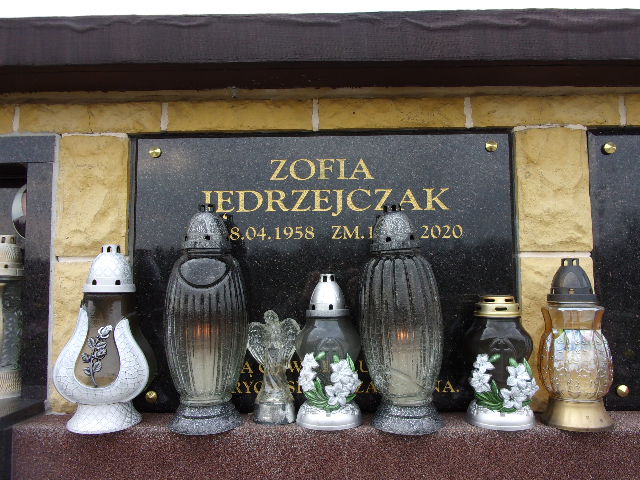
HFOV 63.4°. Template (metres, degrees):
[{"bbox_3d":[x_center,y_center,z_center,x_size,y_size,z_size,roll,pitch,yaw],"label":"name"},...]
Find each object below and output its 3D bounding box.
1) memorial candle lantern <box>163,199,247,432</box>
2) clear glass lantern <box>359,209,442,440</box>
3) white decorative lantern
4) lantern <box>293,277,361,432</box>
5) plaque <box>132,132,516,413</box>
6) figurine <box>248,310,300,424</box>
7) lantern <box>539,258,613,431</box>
[{"bbox_3d":[-0.178,0.115,0.812,0.125,0.338,0.125,0,-5,-7],"label":"memorial candle lantern"},{"bbox_3d":[0.128,0.114,0.797,0.125,0.333,0.125,-1,-5,0],"label":"clear glass lantern"},{"bbox_3d":[-0.333,0.147,0.800,0.143,0.276,0.133,0,-5,-8],"label":"white decorative lantern"},{"bbox_3d":[0.014,0.169,0.812,0.101,0.229,0.102,-1,-5,0],"label":"lantern"},{"bbox_3d":[0.005,0.054,0.899,0.644,0.471,0.030,-1,-5,1],"label":"plaque"},{"bbox_3d":[-0.074,0.201,0.838,0.083,0.169,0.073,0,-5,-3],"label":"figurine"},{"bbox_3d":[0.389,0.153,0.789,0.102,0.248,0.102,-1,-5,0],"label":"lantern"}]

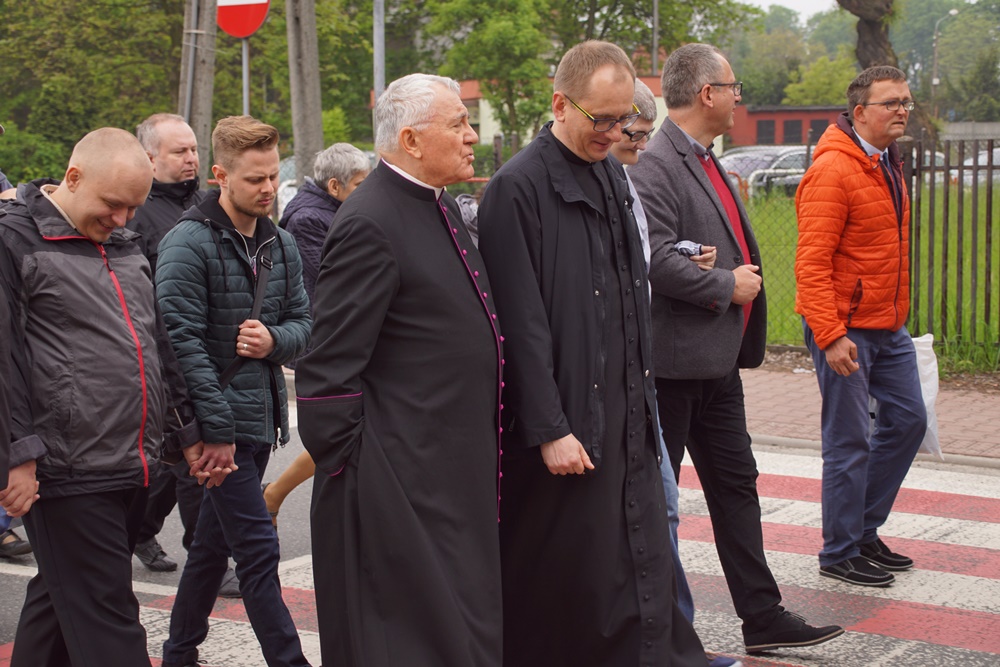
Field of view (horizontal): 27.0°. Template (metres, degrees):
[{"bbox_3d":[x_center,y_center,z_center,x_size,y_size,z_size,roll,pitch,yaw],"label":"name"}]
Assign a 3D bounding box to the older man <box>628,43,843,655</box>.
[{"bbox_3d":[0.697,0.035,6.250,0.760,1.800,0.560,2,6,26],"label":"older man"}]

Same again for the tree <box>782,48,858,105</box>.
[{"bbox_3d":[14.705,-10.331,95.000,4.200,5.500,4.200,0,5,0],"label":"tree"}]

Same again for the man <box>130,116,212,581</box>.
[{"bbox_3d":[-1.096,0.044,7.150,0.650,1.630,0.520,3,7,34],"label":"man"}]

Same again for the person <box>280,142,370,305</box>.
[{"bbox_3d":[-0.629,0.053,8.074,0.620,1.580,0.500,2,6,22],"label":"person"}]

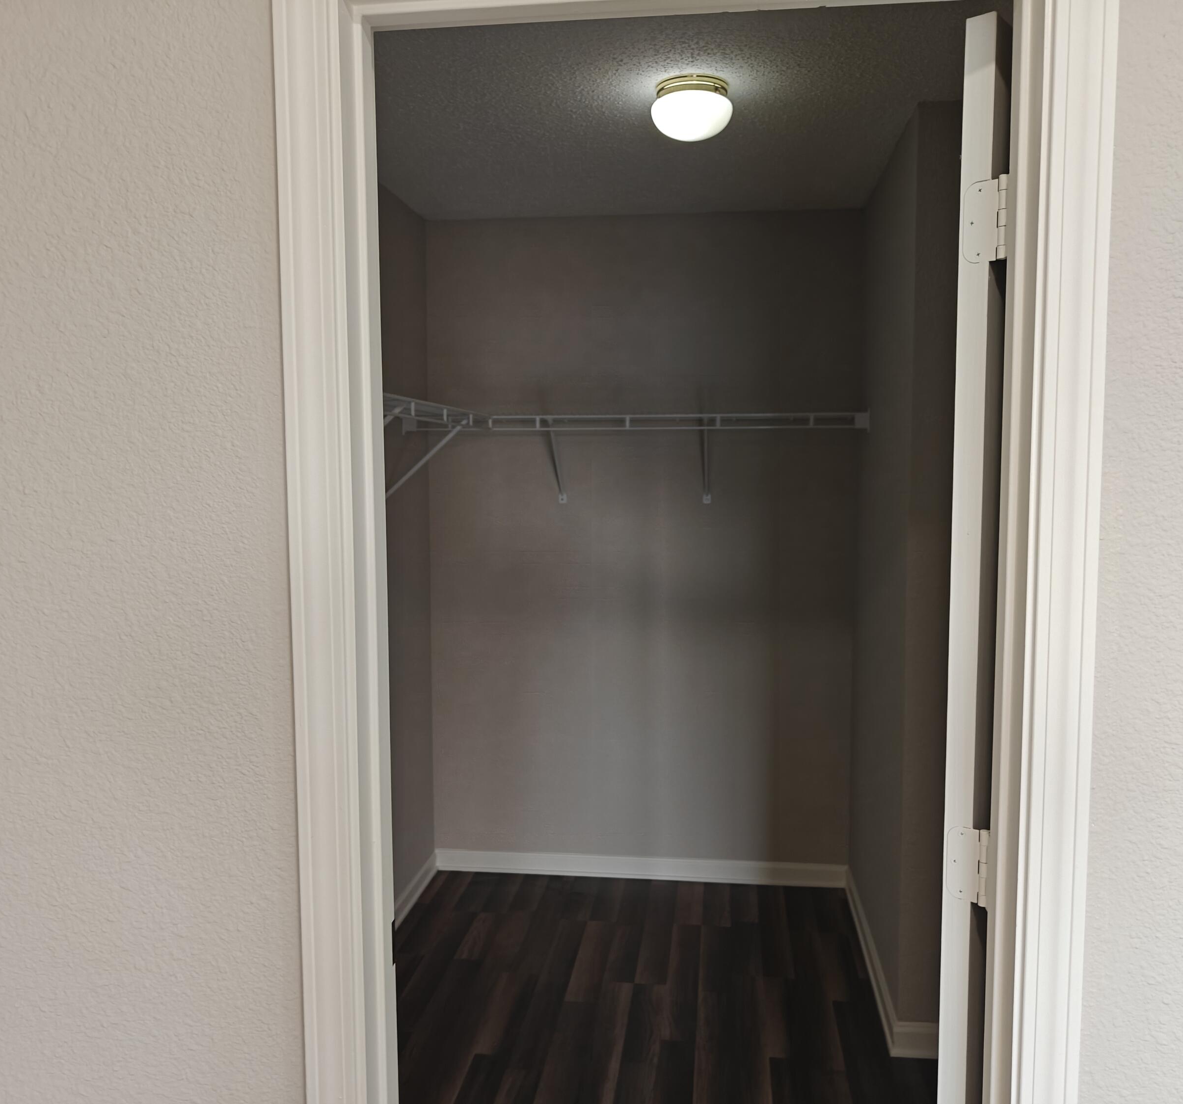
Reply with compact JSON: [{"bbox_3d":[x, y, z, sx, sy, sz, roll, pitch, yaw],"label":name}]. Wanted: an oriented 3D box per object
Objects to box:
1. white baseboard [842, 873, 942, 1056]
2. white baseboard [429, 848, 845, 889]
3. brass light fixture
[{"bbox_3d":[0.917,1.243,3.210,0.118,0.087,1.060,1,5,8],"label":"white baseboard"},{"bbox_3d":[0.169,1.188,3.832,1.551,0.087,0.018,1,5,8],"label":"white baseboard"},{"bbox_3d":[0.238,-1.034,2.417,0.193,0.114,0.193,1,5,8],"label":"brass light fixture"}]

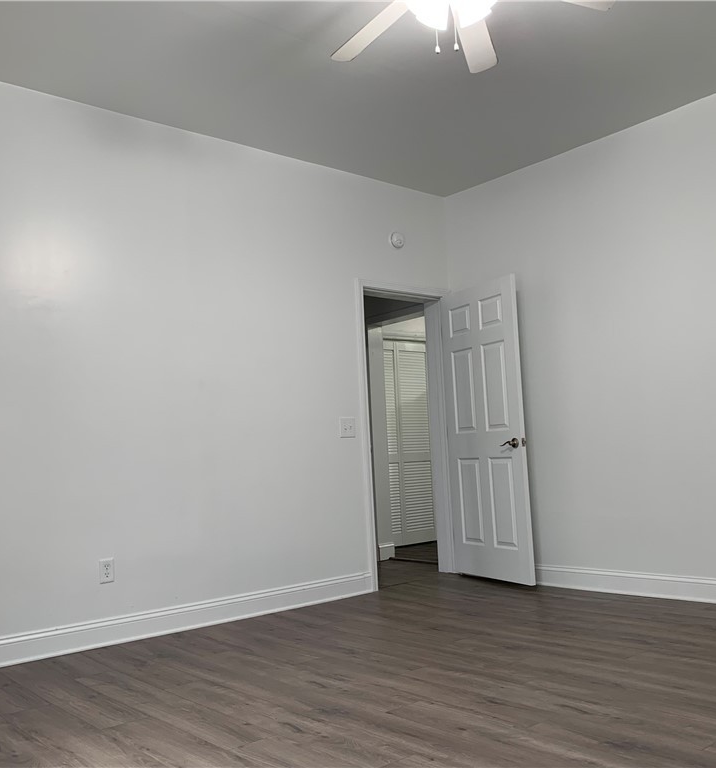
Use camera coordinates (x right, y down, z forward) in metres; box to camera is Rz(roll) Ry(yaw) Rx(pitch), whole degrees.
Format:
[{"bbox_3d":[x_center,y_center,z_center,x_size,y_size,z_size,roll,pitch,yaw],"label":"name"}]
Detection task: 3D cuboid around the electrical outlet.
[{"bbox_3d":[-1.282,0.953,3.927,0.075,0.120,0.010,2,-7,-40],"label":"electrical outlet"}]

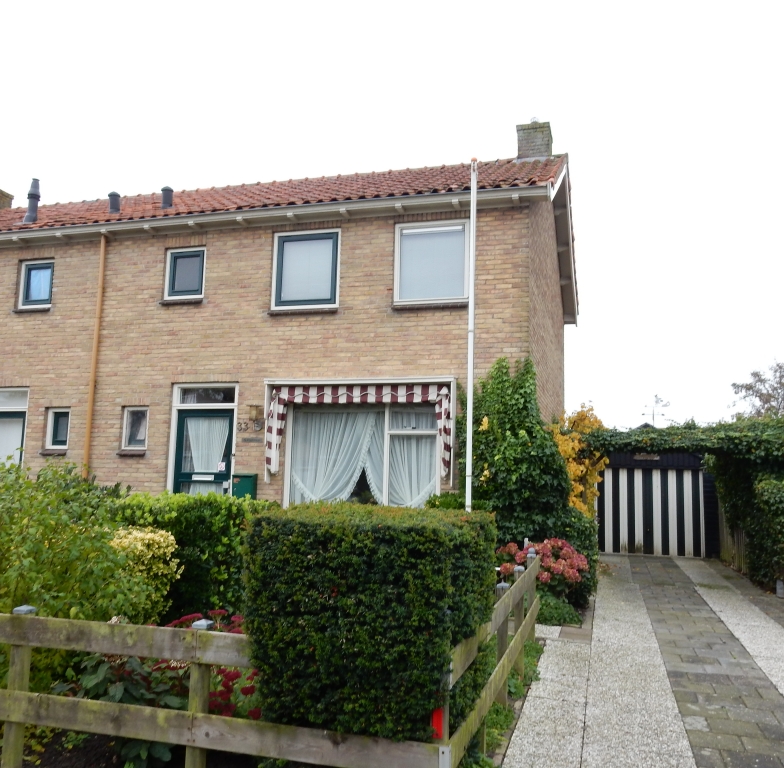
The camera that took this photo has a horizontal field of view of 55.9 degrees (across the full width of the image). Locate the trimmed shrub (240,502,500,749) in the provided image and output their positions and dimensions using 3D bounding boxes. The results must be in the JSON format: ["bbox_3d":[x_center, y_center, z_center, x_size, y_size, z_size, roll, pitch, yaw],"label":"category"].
[{"bbox_3d":[-0.037,1.335,3.902,0.960,1.310,1.410,-1,-8,16],"label":"trimmed shrub"}]

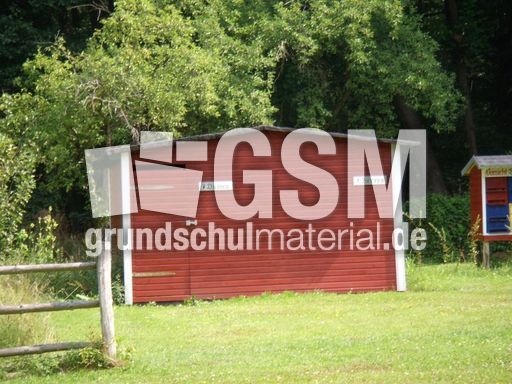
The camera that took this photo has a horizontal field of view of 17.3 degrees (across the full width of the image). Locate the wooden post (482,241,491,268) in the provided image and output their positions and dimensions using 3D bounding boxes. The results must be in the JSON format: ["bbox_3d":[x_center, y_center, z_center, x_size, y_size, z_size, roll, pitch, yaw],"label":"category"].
[{"bbox_3d":[3.910,1.065,28.600,0.105,0.480,0.105,-2,0,-7],"label":"wooden post"}]

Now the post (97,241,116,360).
[{"bbox_3d":[-1.476,1.075,16.700,0.130,1.200,0.130,-3,0,0],"label":"post"}]

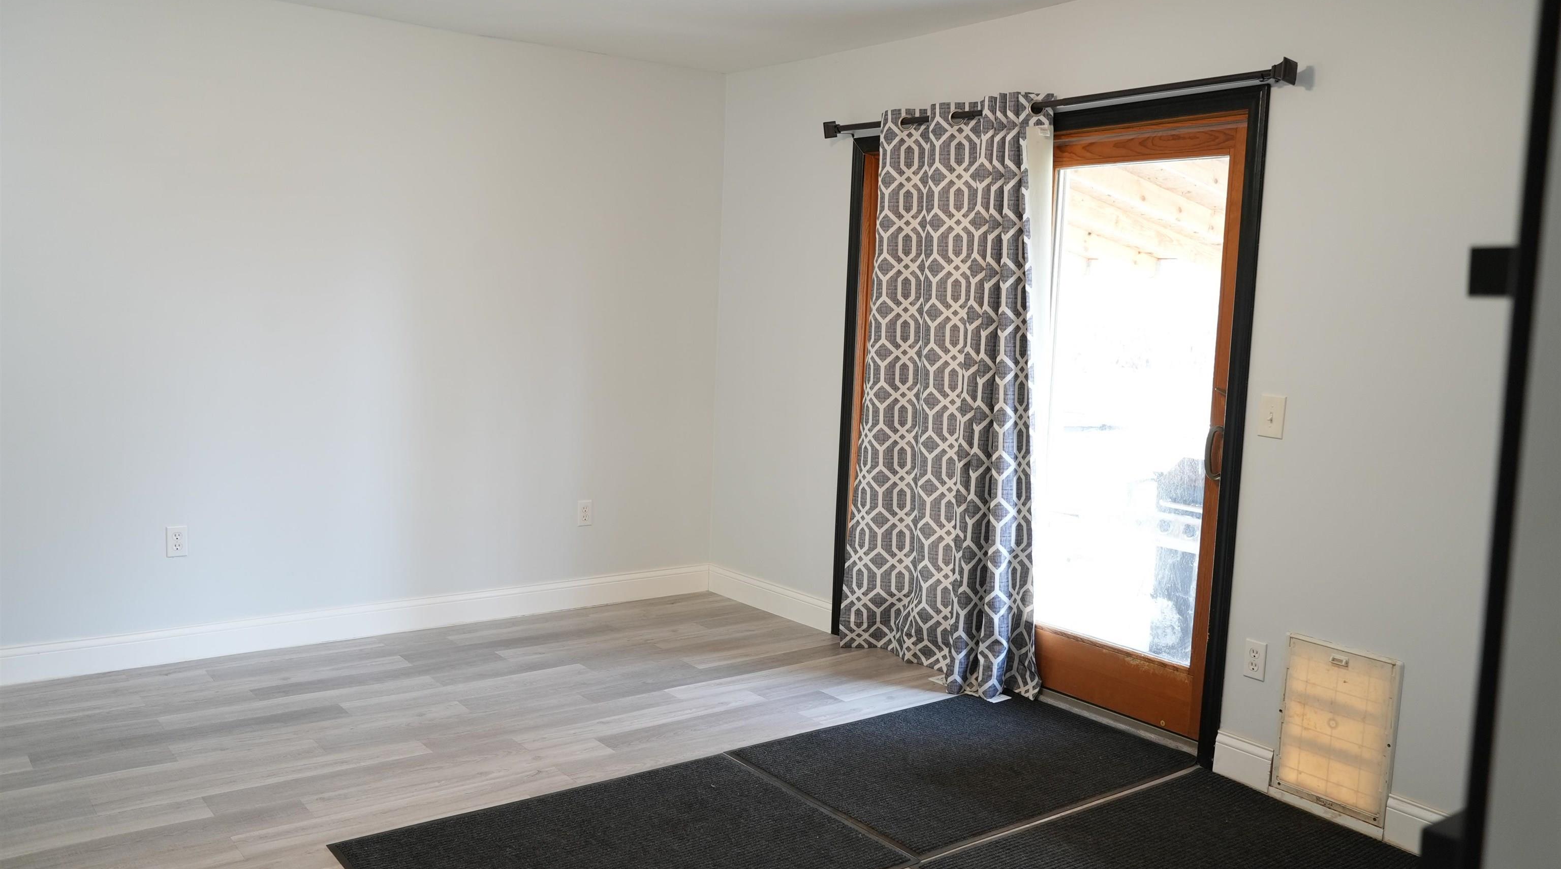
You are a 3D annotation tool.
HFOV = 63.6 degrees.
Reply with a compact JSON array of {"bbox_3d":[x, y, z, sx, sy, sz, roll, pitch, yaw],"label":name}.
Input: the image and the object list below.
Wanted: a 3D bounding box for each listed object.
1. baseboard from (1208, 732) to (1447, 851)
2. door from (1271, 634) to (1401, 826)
[{"bbox_3d":[1.528,1.013,3.550,0.016,0.137,0.710,-3,8,-36],"label":"baseboard"},{"bbox_3d":[1.541,0.825,3.515,0.030,0.467,0.336,-3,8,-36],"label":"door"}]

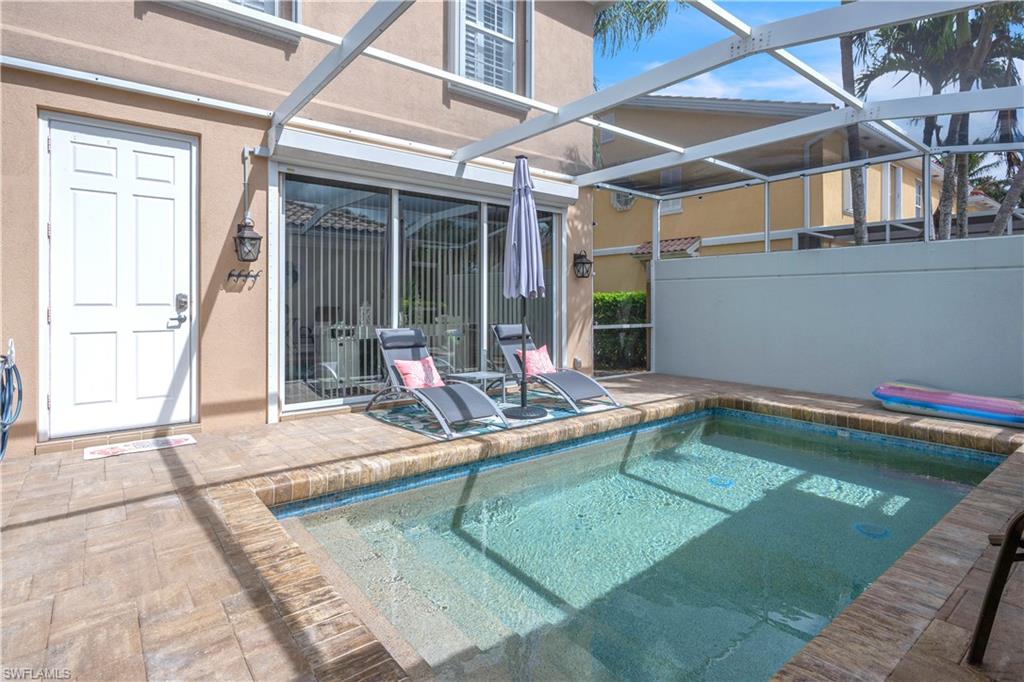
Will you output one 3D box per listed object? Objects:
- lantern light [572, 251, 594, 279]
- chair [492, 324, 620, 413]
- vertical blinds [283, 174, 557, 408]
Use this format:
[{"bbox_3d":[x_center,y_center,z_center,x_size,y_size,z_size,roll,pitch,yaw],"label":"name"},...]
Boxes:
[{"bbox_3d":[0.987,-1.055,7.078,0.230,0.380,0.250,-2,3,-38],"label":"lantern light"},{"bbox_3d":[0.454,0.259,5.943,0.620,0.850,1.520,-2,3,-40],"label":"chair"},{"bbox_3d":[-0.765,-0.549,6.056,3.680,2.330,0.130,-2,3,-38],"label":"vertical blinds"}]

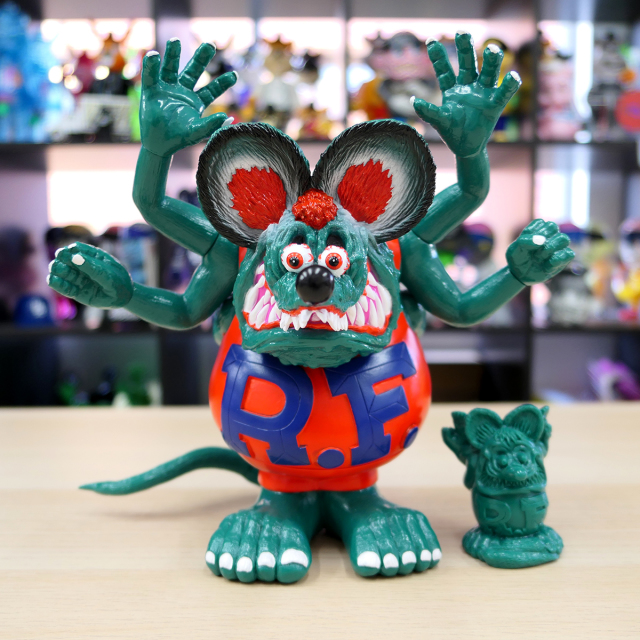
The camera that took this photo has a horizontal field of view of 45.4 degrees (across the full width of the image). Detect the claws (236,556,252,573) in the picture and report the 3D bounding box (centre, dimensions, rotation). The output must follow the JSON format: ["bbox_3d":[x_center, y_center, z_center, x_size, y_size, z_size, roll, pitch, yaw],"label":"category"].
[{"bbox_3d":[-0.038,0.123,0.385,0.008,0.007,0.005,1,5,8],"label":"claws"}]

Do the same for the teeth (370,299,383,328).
[{"bbox_3d":[0.029,-0.003,0.395,0.006,0.015,0.006,-3,6,-30],"label":"teeth"}]

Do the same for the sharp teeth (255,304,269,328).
[{"bbox_3d":[-0.029,-0.002,0.374,0.005,0.011,0.004,20,6,19],"label":"sharp teeth"}]

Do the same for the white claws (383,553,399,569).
[{"bbox_3d":[0.037,0.125,0.397,0.007,0.007,0.005,-2,6,-20],"label":"white claws"}]

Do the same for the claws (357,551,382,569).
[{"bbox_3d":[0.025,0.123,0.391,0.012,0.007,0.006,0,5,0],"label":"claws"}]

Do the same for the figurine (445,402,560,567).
[{"bbox_3d":[0.100,0.088,0.418,0.062,0.081,0.042,0,6,4],"label":"figurine"}]

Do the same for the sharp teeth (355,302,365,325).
[{"bbox_3d":[0.020,-0.003,0.388,0.005,0.012,0.005,-2,5,-22],"label":"sharp teeth"}]

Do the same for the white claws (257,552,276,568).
[{"bbox_3d":[-0.027,0.123,0.391,0.009,0.008,0.006,1,6,10],"label":"white claws"}]

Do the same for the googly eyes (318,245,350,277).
[{"bbox_3d":[0.007,-0.029,0.368,0.015,0.016,0.013,0,6,-2],"label":"googly eyes"}]

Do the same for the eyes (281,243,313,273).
[{"bbox_3d":[-0.012,-0.031,0.384,0.016,0.015,0.011,0,5,5],"label":"eyes"}]

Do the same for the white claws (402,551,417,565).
[{"bbox_3d":[0.047,0.124,0.399,0.007,0.006,0.005,-2,6,-22],"label":"white claws"}]

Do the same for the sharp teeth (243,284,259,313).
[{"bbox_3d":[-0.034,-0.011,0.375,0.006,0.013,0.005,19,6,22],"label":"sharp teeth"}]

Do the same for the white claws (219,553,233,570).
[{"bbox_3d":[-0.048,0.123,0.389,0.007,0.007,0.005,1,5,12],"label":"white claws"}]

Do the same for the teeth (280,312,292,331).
[{"bbox_3d":[-0.017,0.001,0.381,0.006,0.009,0.005,1,5,12],"label":"teeth"}]

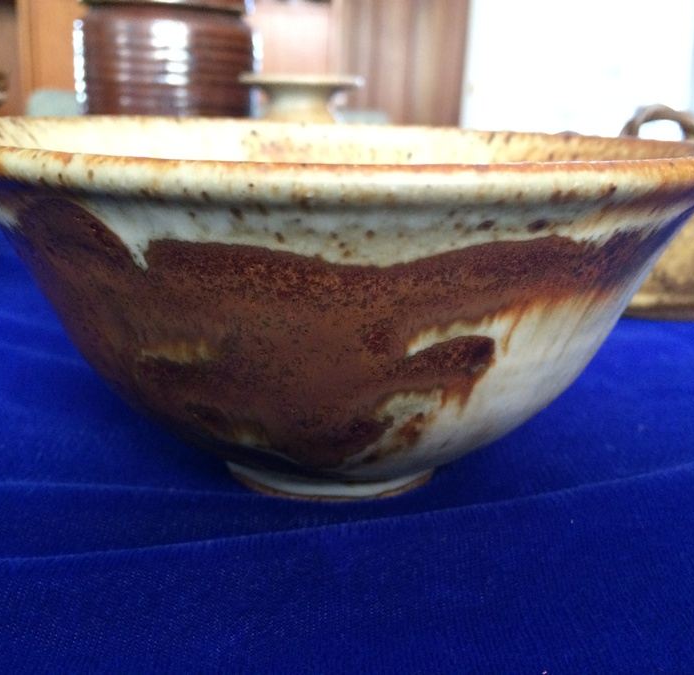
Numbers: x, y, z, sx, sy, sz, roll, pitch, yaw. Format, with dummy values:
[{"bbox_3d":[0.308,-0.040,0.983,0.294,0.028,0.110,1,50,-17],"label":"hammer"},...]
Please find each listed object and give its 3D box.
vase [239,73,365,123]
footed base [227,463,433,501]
[{"bbox_3d":[-0.035,-0.139,0.585,0.090,0.105,0.090,2,17,0],"label":"vase"},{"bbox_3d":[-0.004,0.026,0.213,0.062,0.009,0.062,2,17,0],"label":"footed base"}]

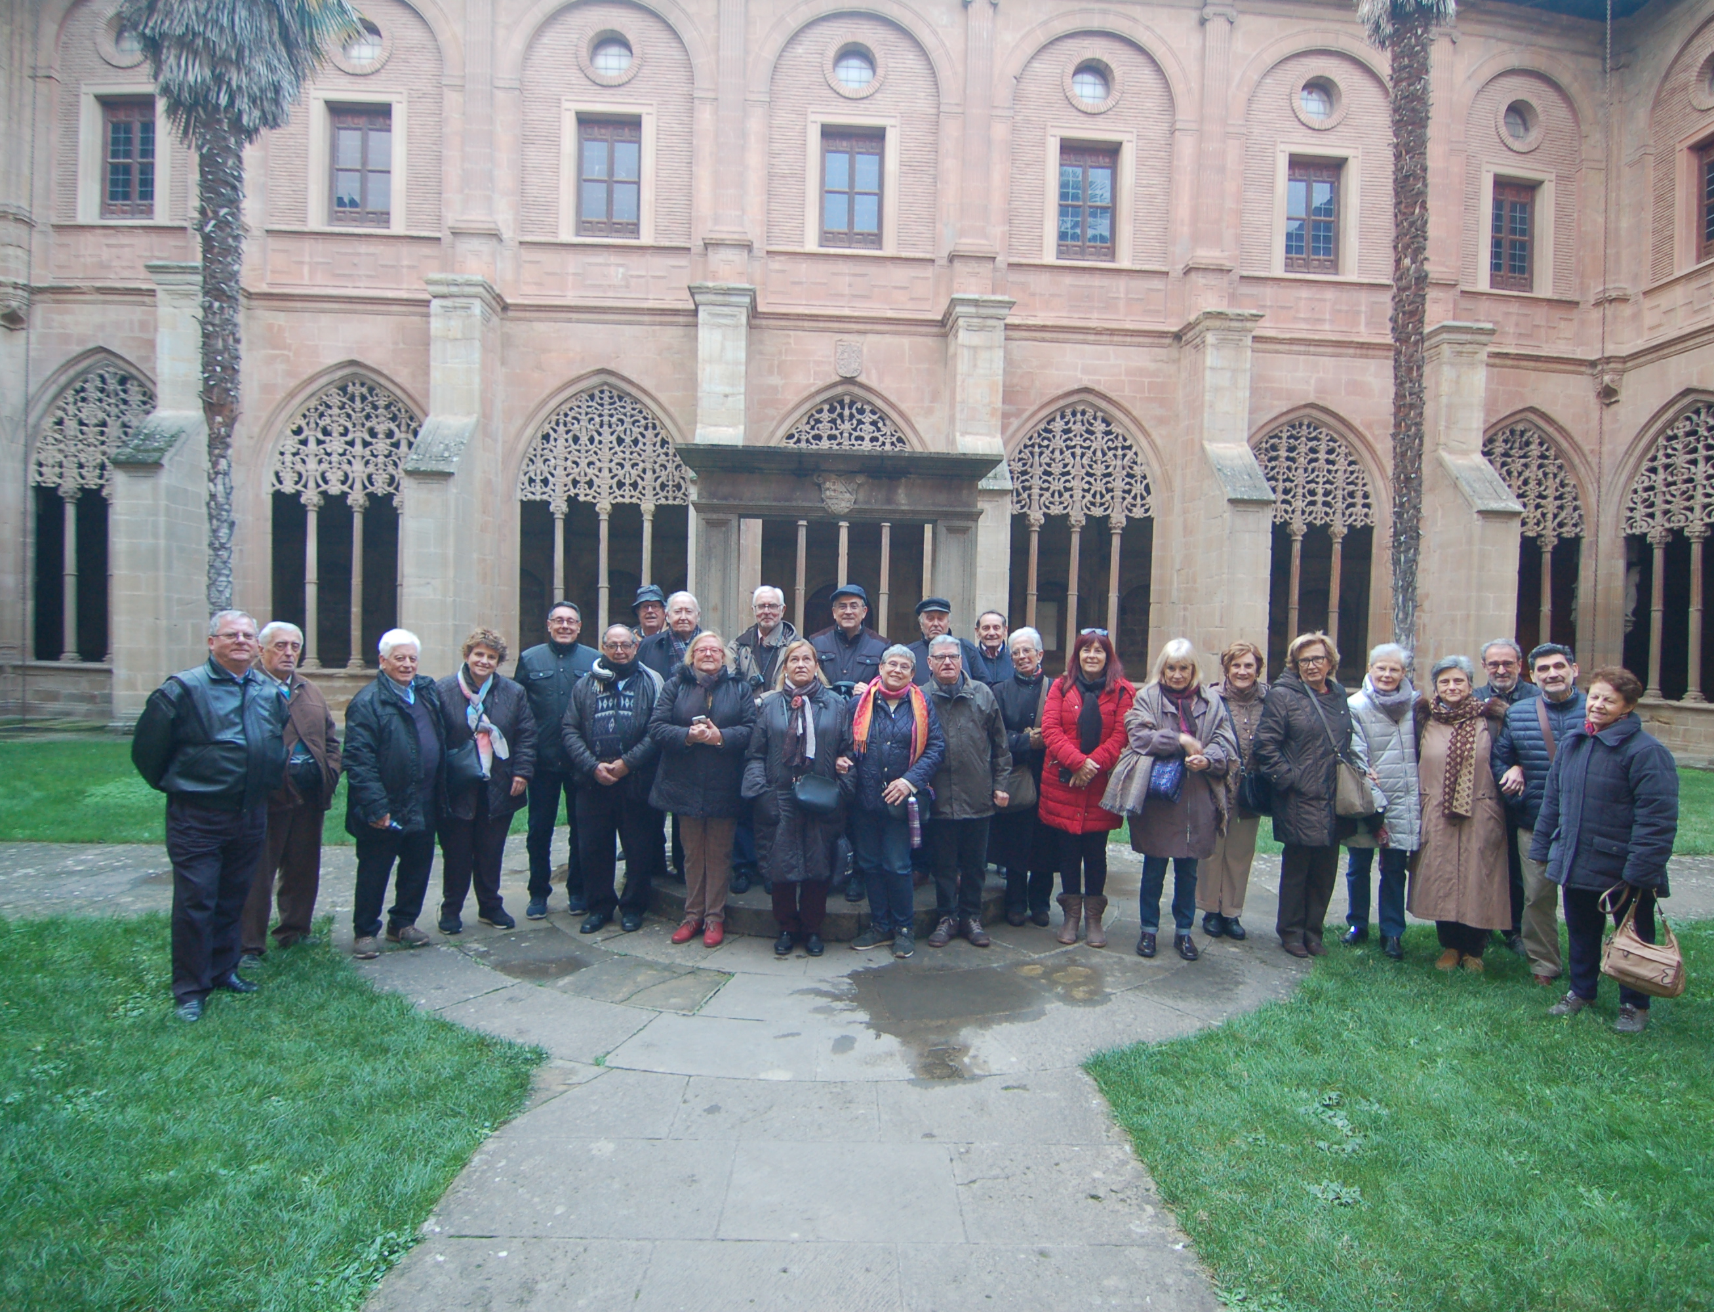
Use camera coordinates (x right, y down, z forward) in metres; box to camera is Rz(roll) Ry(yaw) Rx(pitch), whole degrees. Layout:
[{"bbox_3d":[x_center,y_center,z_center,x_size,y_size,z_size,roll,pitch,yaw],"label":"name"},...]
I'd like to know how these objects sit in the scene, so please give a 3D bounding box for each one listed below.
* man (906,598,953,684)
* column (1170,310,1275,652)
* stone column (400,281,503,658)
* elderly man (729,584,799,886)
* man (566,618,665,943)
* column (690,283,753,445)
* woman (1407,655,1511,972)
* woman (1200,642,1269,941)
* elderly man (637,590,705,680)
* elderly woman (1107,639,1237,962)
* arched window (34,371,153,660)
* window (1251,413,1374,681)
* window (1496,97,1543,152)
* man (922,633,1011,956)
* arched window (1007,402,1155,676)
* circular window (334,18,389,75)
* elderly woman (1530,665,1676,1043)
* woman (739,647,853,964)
[{"bbox_3d":[0.516,0.502,5.376,0.540,1.722,0.360,1,0,9],"label":"man"},{"bbox_3d":[6.710,-2.300,15.870,1.050,7.750,1.950,1,0,-4],"label":"column"},{"bbox_3d":[-7.499,-2.872,16.416,1.080,8.364,2.186,1,0,-4],"label":"stone column"},{"bbox_3d":[-0.529,0.455,5.050,0.540,1.728,0.400,1,0,-5],"label":"elderly man"},{"bbox_3d":[-1.338,0.659,4.859,0.620,1.677,0.400,1,0,-10],"label":"man"},{"bbox_3d":[-2.410,-2.500,15.170,1.050,7.800,1.950,1,0,-4],"label":"column"},{"bbox_3d":[3.092,0.797,4.500,0.490,1.595,0.380,1,1,31],"label":"woman"},{"bbox_3d":[2.170,0.745,4.993,0.520,1.648,0.360,1,0,17],"label":"woman"},{"bbox_3d":[-1.029,0.463,5.061,0.520,1.680,0.340,1,2,-18],"label":"elderly man"},{"bbox_3d":[1.670,0.733,4.663,0.600,1.646,0.400,1,1,14],"label":"elderly woman"},{"bbox_3d":[-14.653,-2.784,17.407,3.250,5.971,0.400,1,0,-4],"label":"arched window"},{"bbox_3d":[9.599,-2.227,18.989,3.250,5.902,0.400,1,0,-4],"label":"window"},{"bbox_3d":[13.210,-10.593,17.450,1.050,1.080,0.300,1,0,-4],"label":"window"},{"bbox_3d":[0.583,0.709,4.767,0.520,1.647,0.350,1,1,6],"label":"man"},{"bbox_3d":[4.286,-2.232,16.800,2.880,5.300,0.400,1,0,-4],"label":"arched window"},{"bbox_3d":[-7.850,-9.680,13.876,0.900,0.900,0.250,1,2,-4],"label":"circular window"},{"bbox_3d":[3.282,0.829,3.850,0.430,1.549,0.530,1,1,-33],"label":"elderly woman"},{"bbox_3d":[-0.308,0.719,4.552,0.580,1.599,0.400,1,1,-3],"label":"woman"}]

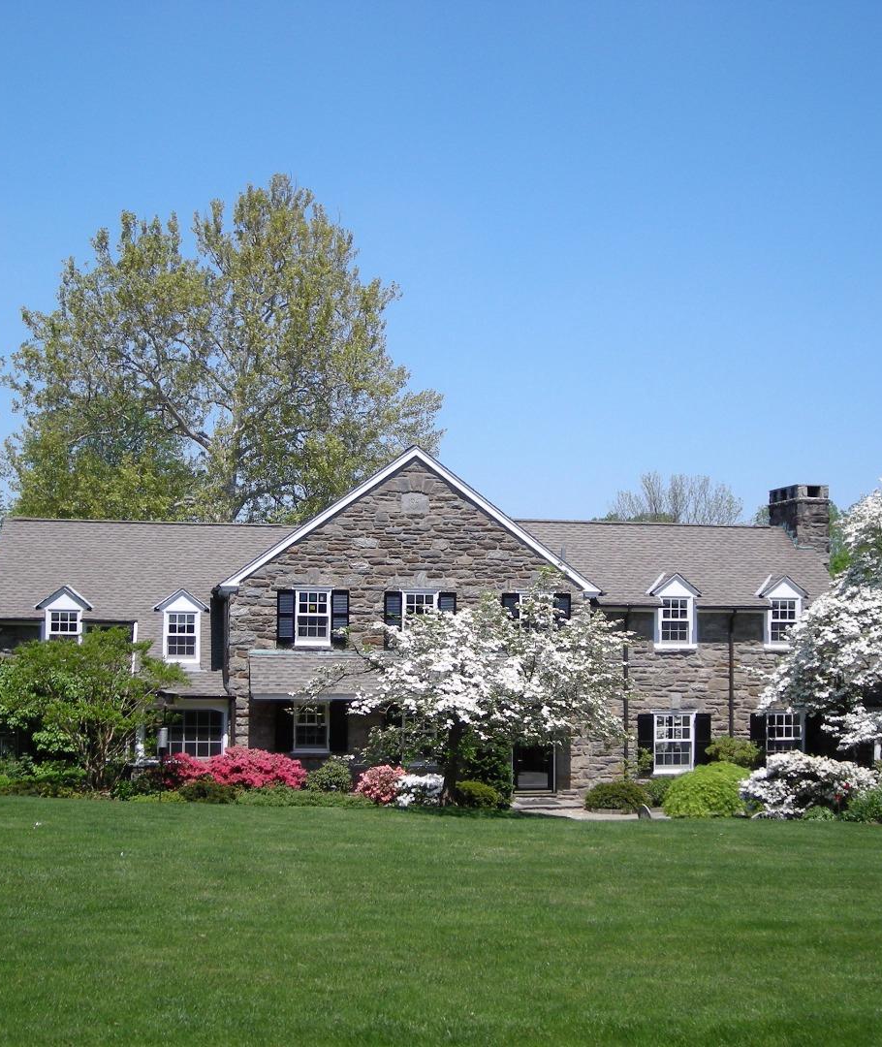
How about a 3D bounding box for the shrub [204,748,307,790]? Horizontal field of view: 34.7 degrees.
[{"bbox_3d":[-4.479,5.924,34.000,2.420,1.100,1.750,1,-3,-9],"label":"shrub"}]

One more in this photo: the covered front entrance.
[{"bbox_3d":[2.246,5.589,34.200,1.080,1.900,0.500,1,-4,-10],"label":"covered front entrance"}]

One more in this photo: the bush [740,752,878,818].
[{"bbox_3d":[8.749,6.231,33.600,3.165,1.536,2.300,1,-6,-11],"label":"bush"}]

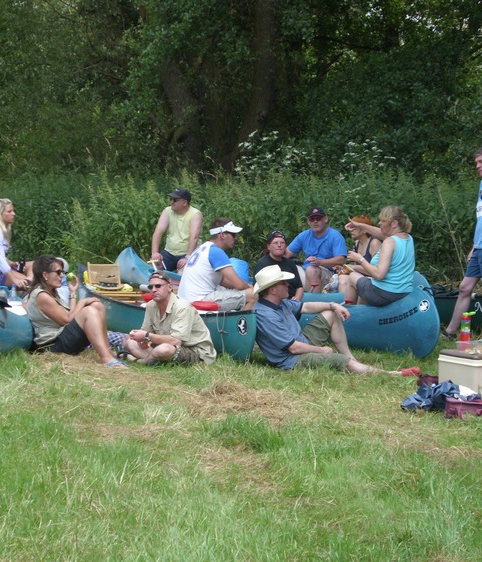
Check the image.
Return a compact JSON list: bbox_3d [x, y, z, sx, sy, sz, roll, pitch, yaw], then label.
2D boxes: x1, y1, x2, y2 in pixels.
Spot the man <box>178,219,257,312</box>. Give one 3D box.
[{"bbox_3d":[-0.204,0.021,18.400,0.750,1.120,0.520,-4,6,-37],"label":"man"}]

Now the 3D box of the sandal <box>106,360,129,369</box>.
[{"bbox_3d":[-1.008,0.681,17.250,0.250,0.075,0.095,4,7,33],"label":"sandal"}]

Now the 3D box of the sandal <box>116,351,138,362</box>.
[{"bbox_3d":[-0.937,0.626,17.600,0.260,0.095,0.100,3,7,30],"label":"sandal"}]

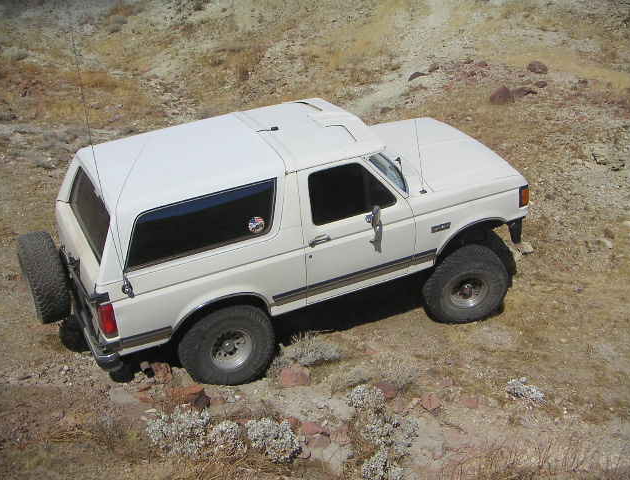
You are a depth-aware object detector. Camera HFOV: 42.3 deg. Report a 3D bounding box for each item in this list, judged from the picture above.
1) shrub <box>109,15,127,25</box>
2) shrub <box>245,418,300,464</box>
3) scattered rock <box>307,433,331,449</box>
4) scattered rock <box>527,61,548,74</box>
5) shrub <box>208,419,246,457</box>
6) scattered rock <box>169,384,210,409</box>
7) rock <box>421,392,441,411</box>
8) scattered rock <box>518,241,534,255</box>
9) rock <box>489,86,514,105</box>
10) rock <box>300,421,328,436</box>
[{"bbox_3d":[-4.106,-4.608,17.000,0.375,0.200,0.320,-2,28,0],"label":"shrub"},{"bbox_3d":[-0.361,1.713,6.915,0.480,0.350,0.440,0,29,0],"label":"shrub"},{"bbox_3d":[0.039,1.747,7.088,0.210,0.120,0.160,0,29,0],"label":"scattered rock"},{"bbox_3d":[4.105,-3.183,15.009,0.360,0.220,0.300,0,29,0],"label":"scattered rock"},{"bbox_3d":[-0.761,1.707,6.996,0.340,0.280,0.330,0,29,0],"label":"shrub"},{"bbox_3d":[-1.149,1.433,7.446,0.370,0.180,0.260,-2,30,0],"label":"scattered rock"},{"bbox_3d":[1.062,1.472,7.416,0.185,0.120,0.170,-2,30,0],"label":"rock"},{"bbox_3d":[2.630,0.100,10.188,0.200,0.120,0.170,0,29,0],"label":"scattered rock"},{"bbox_3d":[3.181,-2.464,13.874,0.400,0.280,0.340,0,29,0],"label":"rock"},{"bbox_3d":[-0.004,1.627,7.020,0.225,0.115,0.170,-2,28,0],"label":"rock"}]

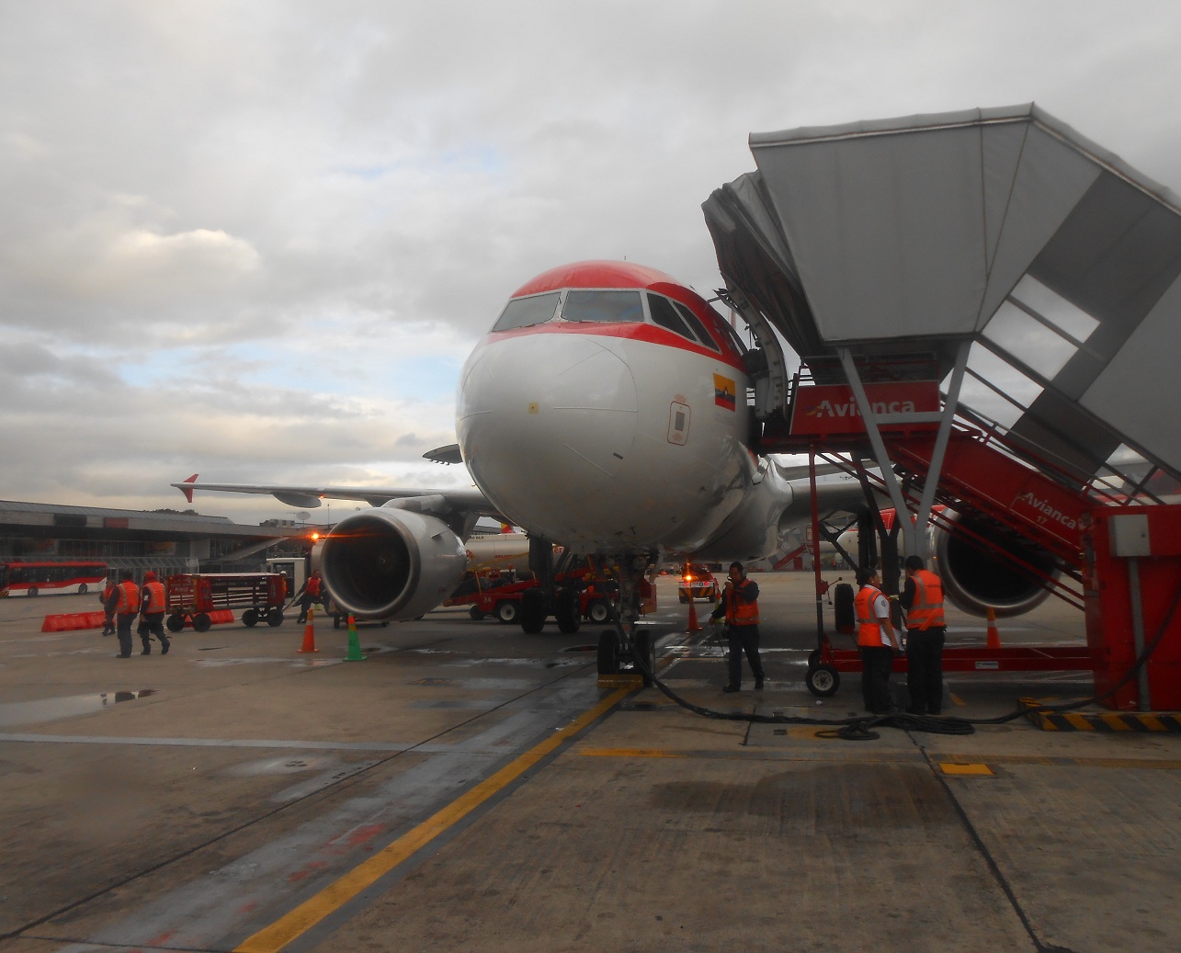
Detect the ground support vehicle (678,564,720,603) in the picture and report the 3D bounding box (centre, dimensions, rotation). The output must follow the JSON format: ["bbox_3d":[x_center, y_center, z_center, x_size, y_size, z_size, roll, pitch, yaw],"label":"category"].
[{"bbox_3d":[5.144,4.970,44.350,1.750,1.700,4.200,-2,-6,11],"label":"ground support vehicle"}]

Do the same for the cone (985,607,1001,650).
[{"bbox_3d":[6.774,2.629,16.114,0.400,0.880,0.400,-1,-6,0],"label":"cone"}]

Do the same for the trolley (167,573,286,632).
[{"bbox_3d":[-10.622,3.639,27.889,1.400,1.620,3.050,-4,-6,31],"label":"trolley"}]

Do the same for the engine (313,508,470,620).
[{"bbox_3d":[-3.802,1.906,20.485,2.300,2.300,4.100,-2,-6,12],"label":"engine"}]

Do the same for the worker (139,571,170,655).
[{"bbox_3d":[-8.859,2.776,19.431,0.520,1.660,0.520,-4,-7,32],"label":"worker"}]

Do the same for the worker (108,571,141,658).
[{"bbox_3d":[-9.290,2.741,19.058,0.400,1.670,0.540,-5,-7,40],"label":"worker"}]

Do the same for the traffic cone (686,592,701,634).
[{"bbox_3d":[2.548,3.407,23.654,0.400,0.900,0.400,-1,-6,0],"label":"traffic cone"}]

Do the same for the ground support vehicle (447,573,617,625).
[{"bbox_3d":[-1.338,3.609,29.335,5.700,1.700,1.900,-2,-6,12],"label":"ground support vehicle"}]

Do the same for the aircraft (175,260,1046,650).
[{"bbox_3d":[2.722,-2.415,24.051,34.100,12.560,31.440,-2,-6,12],"label":"aircraft"}]

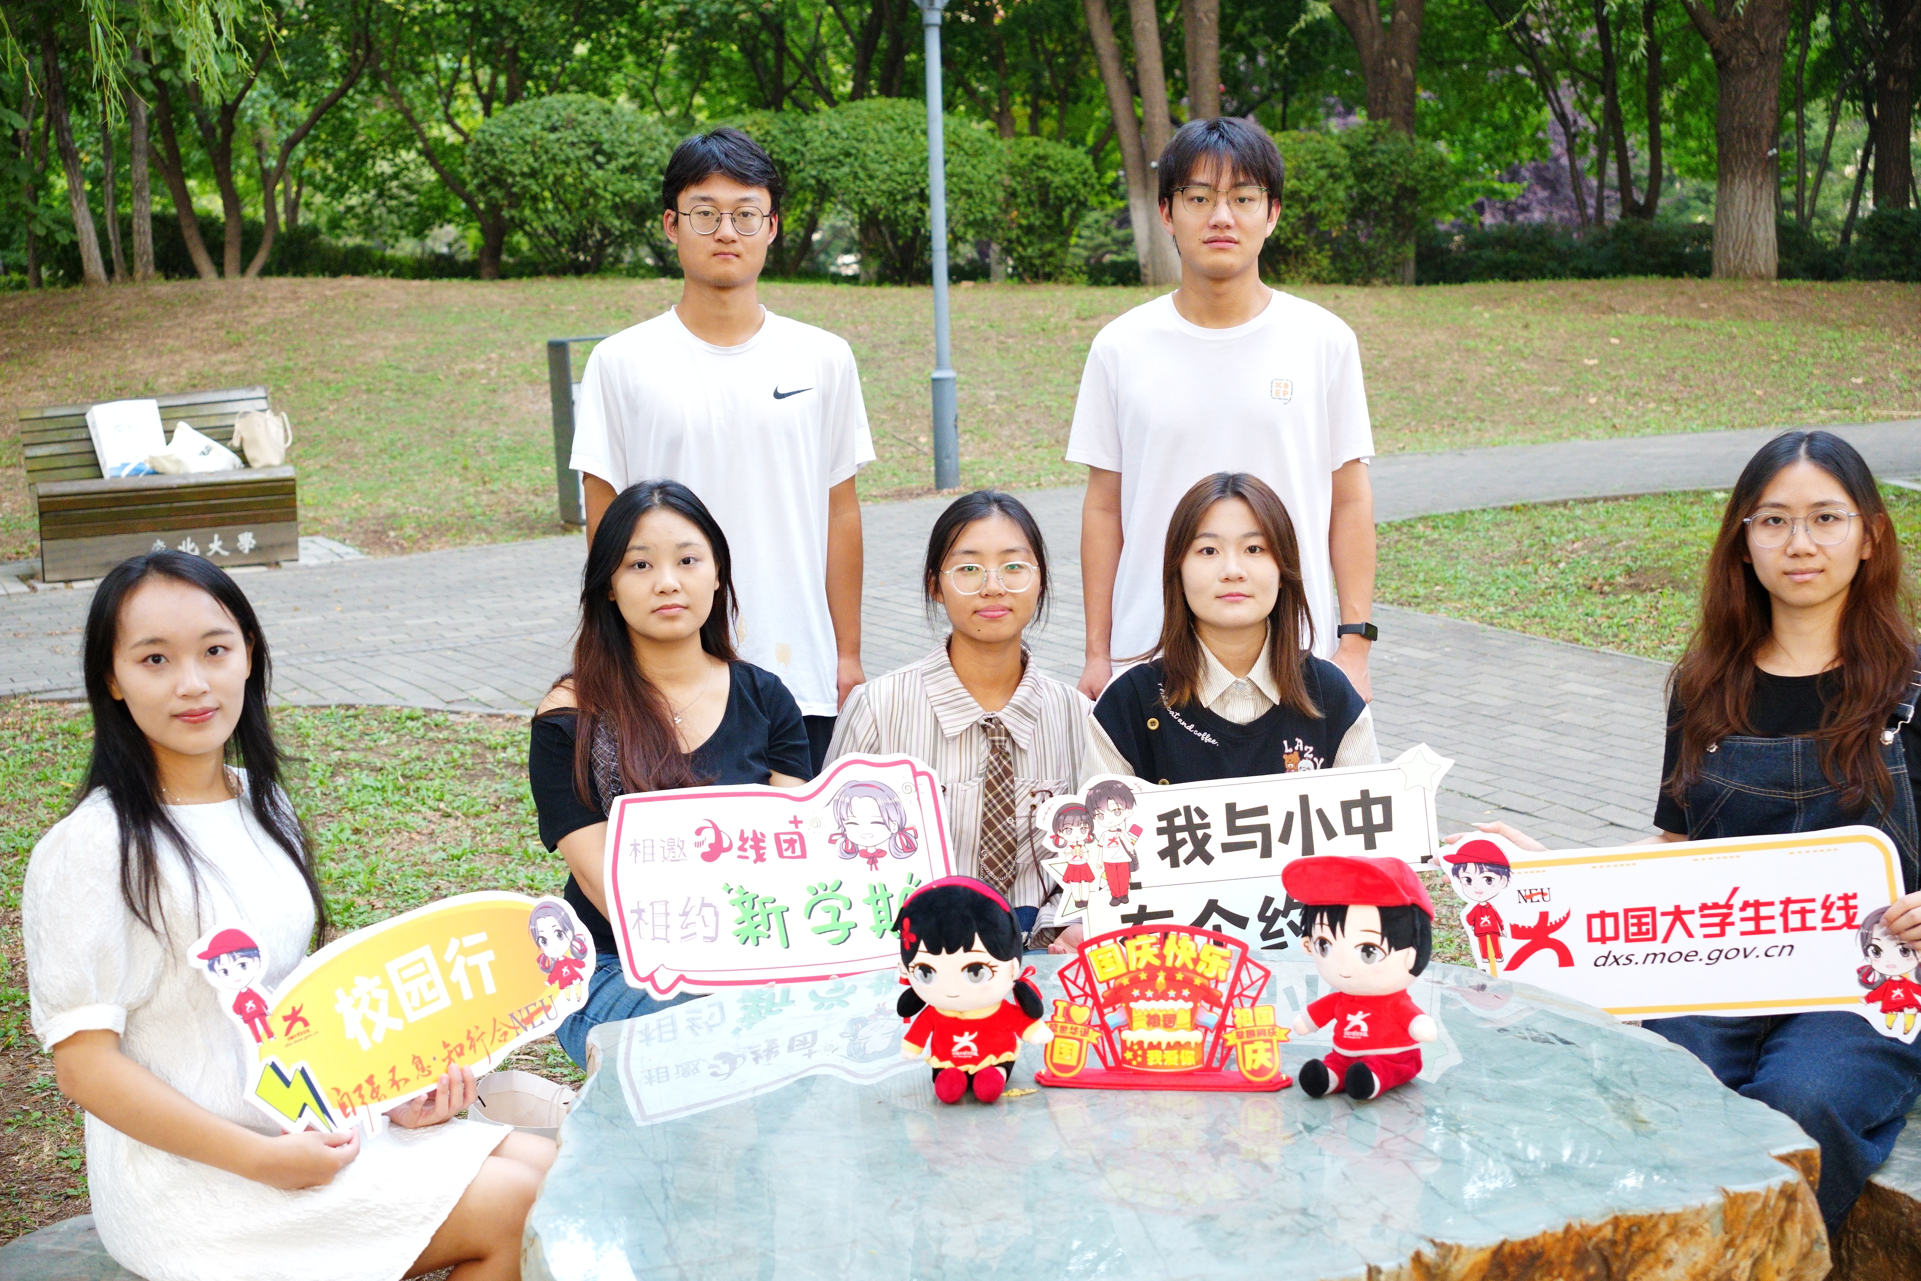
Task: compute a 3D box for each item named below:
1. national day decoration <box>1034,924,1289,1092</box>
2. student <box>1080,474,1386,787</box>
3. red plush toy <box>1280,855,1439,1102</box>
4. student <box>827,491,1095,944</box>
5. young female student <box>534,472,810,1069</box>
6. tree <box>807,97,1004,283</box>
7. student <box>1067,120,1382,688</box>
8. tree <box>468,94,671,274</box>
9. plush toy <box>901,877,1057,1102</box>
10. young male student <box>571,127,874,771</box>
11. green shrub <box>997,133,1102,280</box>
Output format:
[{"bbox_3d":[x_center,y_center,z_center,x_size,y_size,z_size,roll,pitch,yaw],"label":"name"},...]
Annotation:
[{"bbox_3d":[0.223,0.404,2.726,0.280,0.180,0.050,-1,10,5],"label":"national day decoration"},{"bbox_3d":[0.401,0.417,3.453,0.470,1.270,0.680,-1,10,3],"label":"student"},{"bbox_3d":[0.445,0.364,2.712,0.160,0.250,0.165,4,11,29],"label":"red plush toy"},{"bbox_3d":[0.040,0.422,3.550,0.460,1.250,0.680,-2,10,-1],"label":"student"},{"bbox_3d":[-0.374,0.454,3.366,0.460,1.280,0.700,-3,10,-5],"label":"young female student"},{"bbox_3d":[-0.546,-4.312,23.500,1.850,1.750,1.800,-2,10,0],"label":"tree"},{"bbox_3d":[0.447,0.032,4.128,0.510,1.790,0.300,-1,10,5],"label":"student"},{"bbox_3d":[-3.743,-4.370,23.500,1.850,1.700,1.800,-2,10,0],"label":"tree"},{"bbox_3d":[0.017,0.378,2.743,0.165,0.240,0.140,0,10,9],"label":"plush toy"},{"bbox_3d":[-0.372,0.032,4.259,0.510,1.800,0.300,-3,10,-3],"label":"young male student"},{"bbox_3d":[0.826,-4.147,23.500,1.150,1.400,1.200,-2,10,0],"label":"green shrub"}]

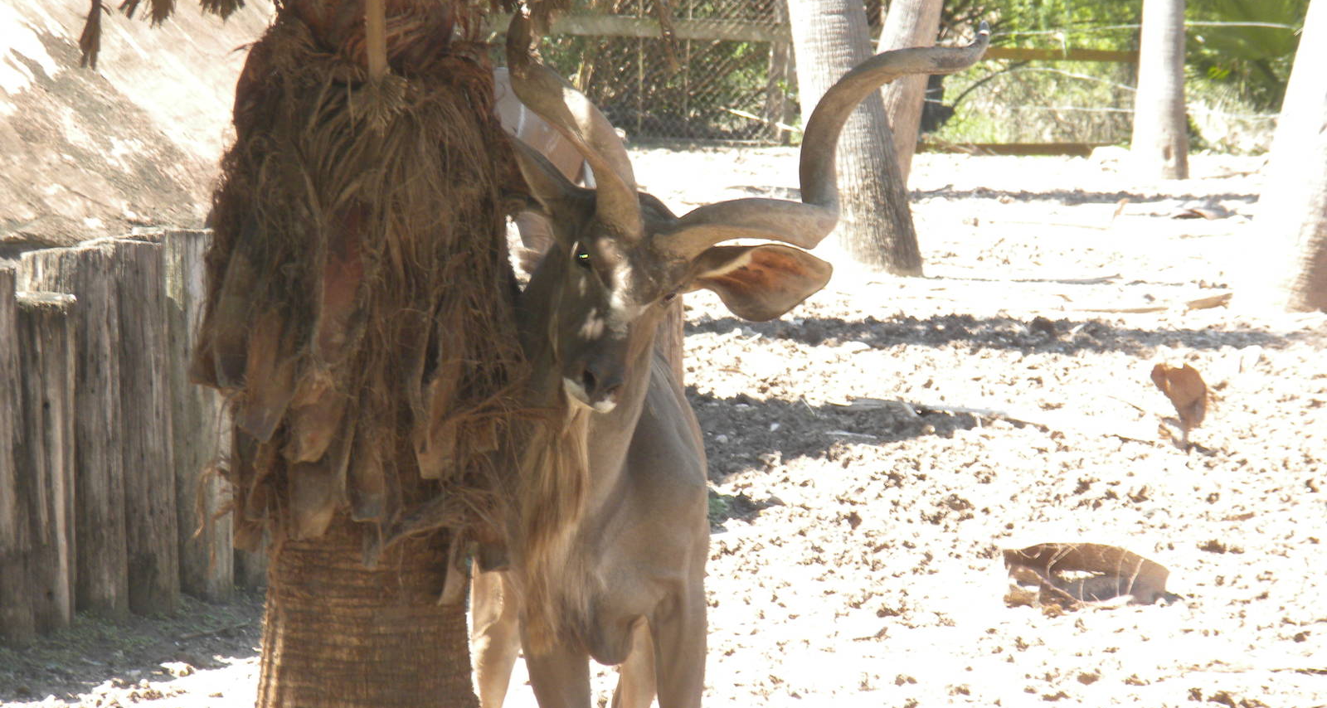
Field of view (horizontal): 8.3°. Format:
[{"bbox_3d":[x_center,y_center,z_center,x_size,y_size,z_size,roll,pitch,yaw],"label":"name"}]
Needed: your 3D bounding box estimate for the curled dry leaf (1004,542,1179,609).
[{"bbox_3d":[1.172,0.606,25.000,0.480,0.160,0.220,0,3,0],"label":"curled dry leaf"}]

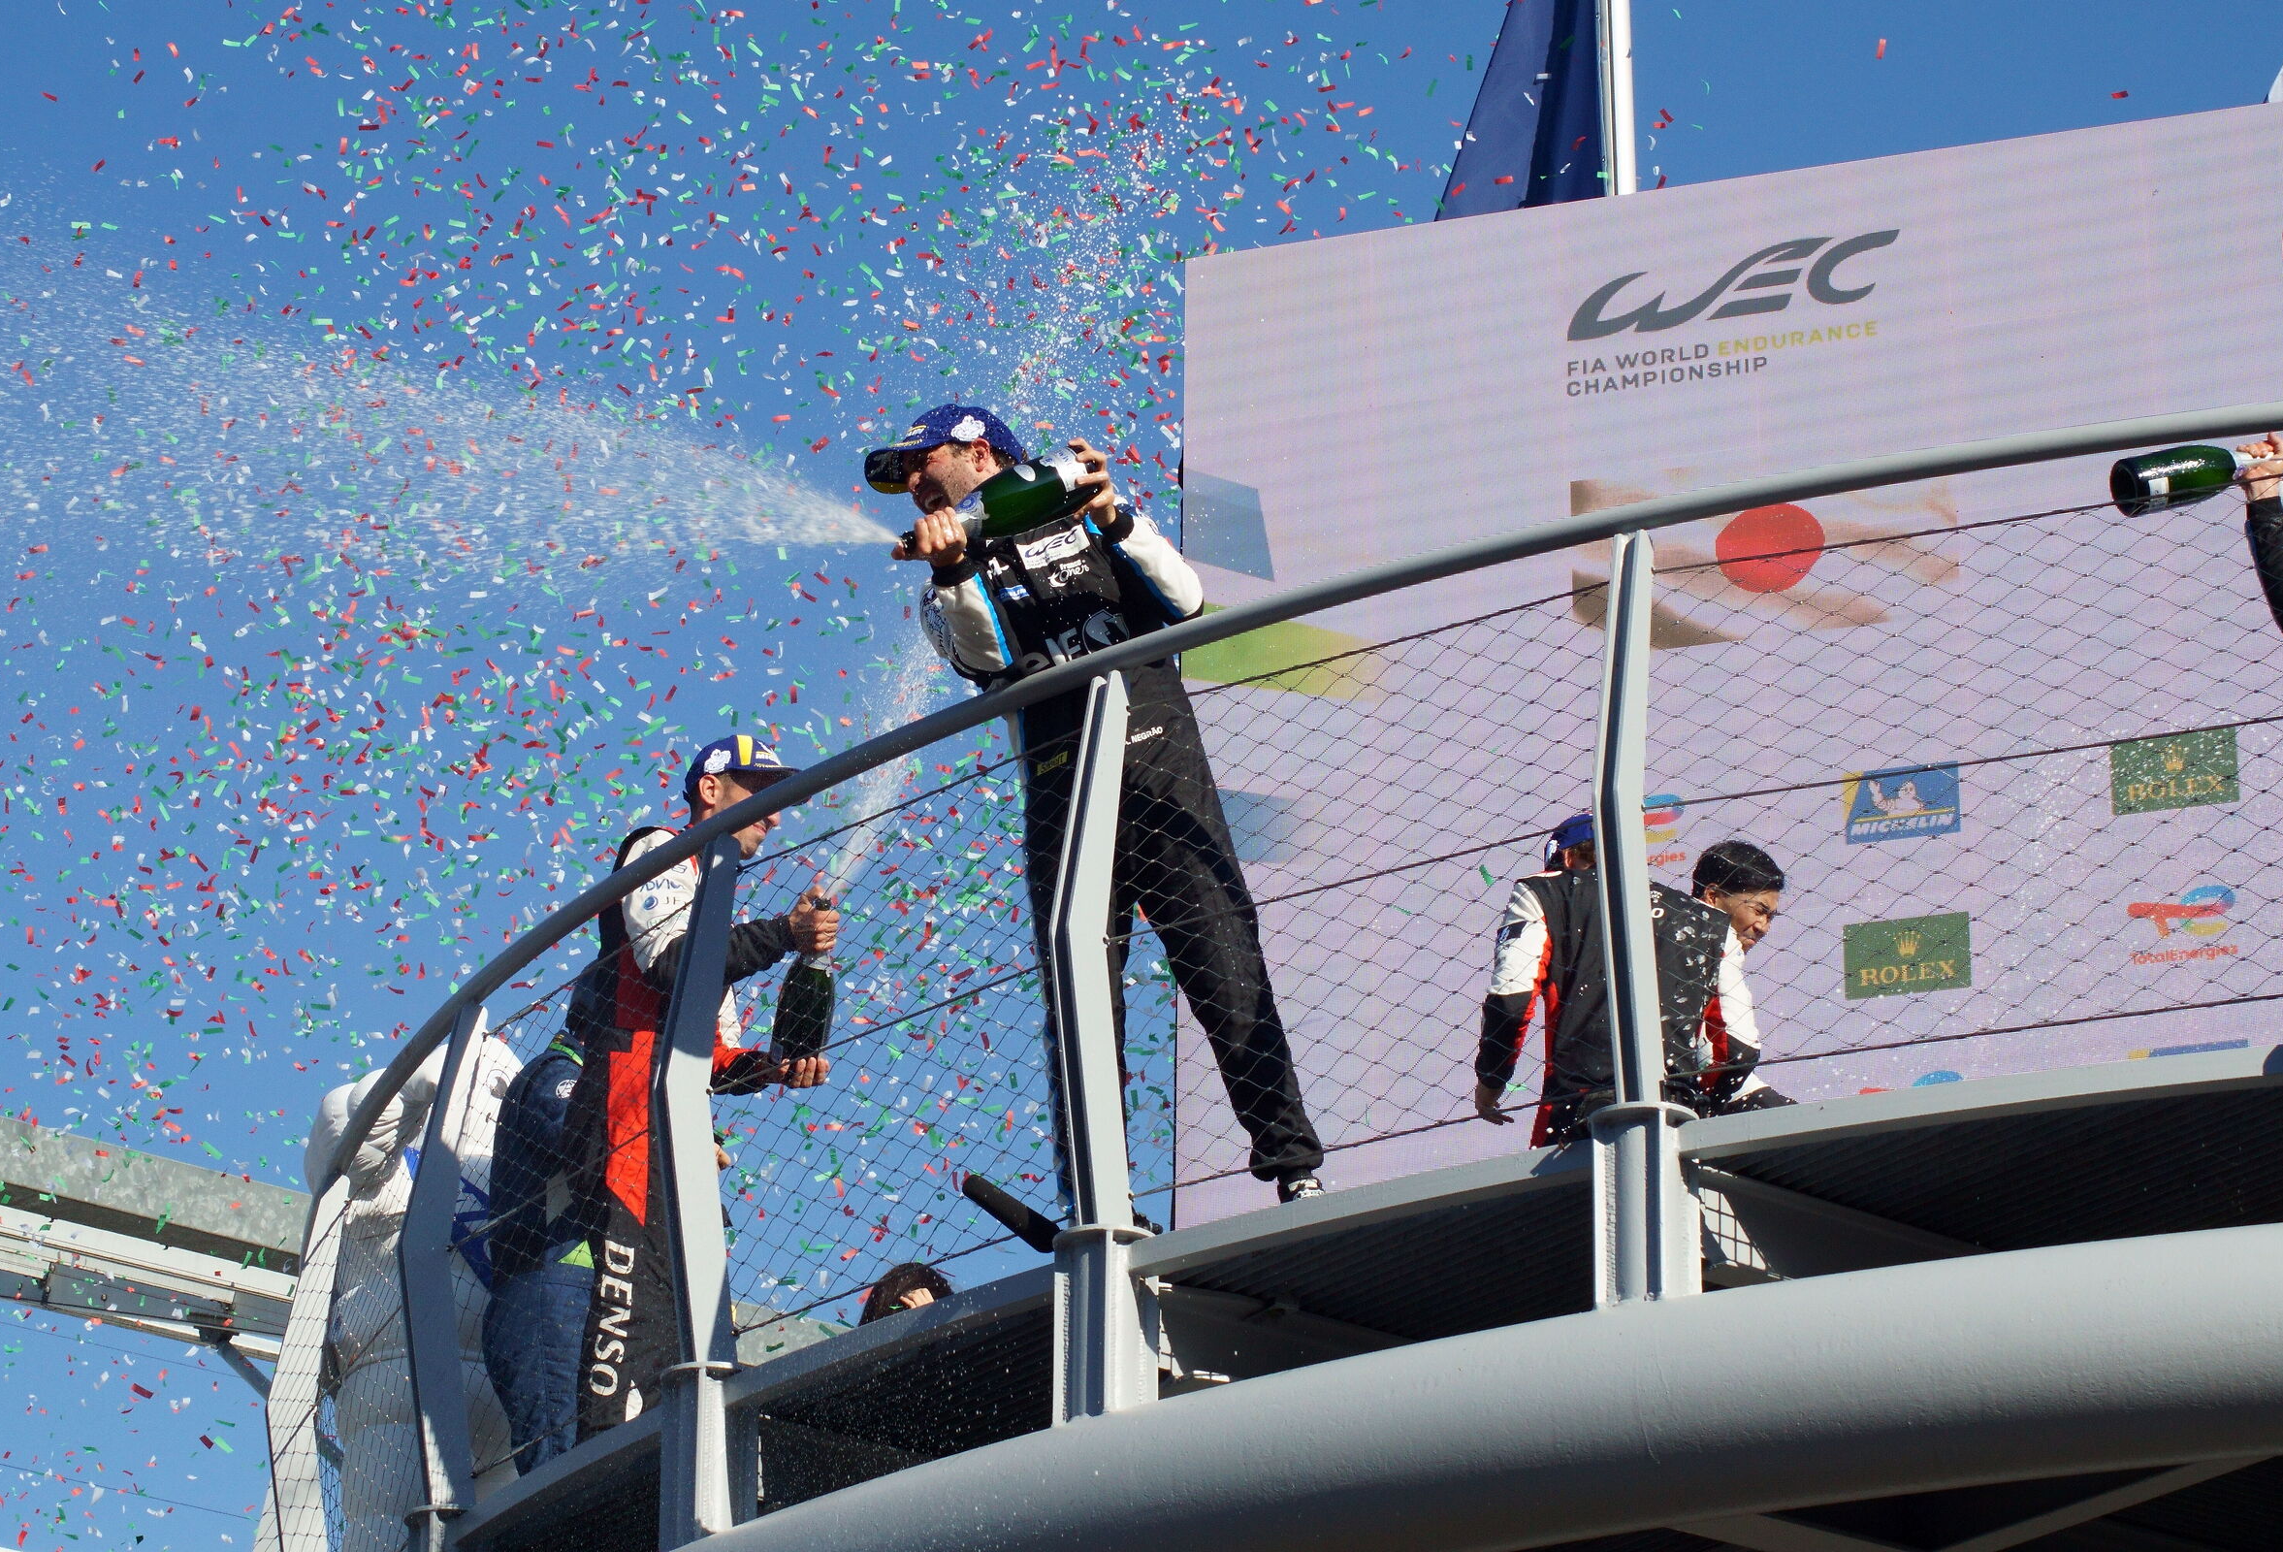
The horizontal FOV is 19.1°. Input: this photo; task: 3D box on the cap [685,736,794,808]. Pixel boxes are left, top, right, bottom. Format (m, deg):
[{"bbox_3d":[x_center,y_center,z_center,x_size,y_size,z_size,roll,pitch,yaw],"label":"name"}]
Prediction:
[{"bbox_3d":[-0.822,-0.009,14.103,0.270,0.145,0.180,-5,-23,14],"label":"cap"}]

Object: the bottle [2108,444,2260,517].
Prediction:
[{"bbox_3d":[2.086,-0.593,13.300,0.370,0.111,0.111,-12,-18,-19],"label":"bottle"}]

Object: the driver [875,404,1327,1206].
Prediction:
[{"bbox_3d":[-0.079,0.093,12.294,0.828,1.717,0.540,-4,-23,10],"label":"driver"}]

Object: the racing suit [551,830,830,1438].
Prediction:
[{"bbox_3d":[-0.906,0.766,13.810,0.517,1.486,0.520,-3,-23,8],"label":"racing suit"}]

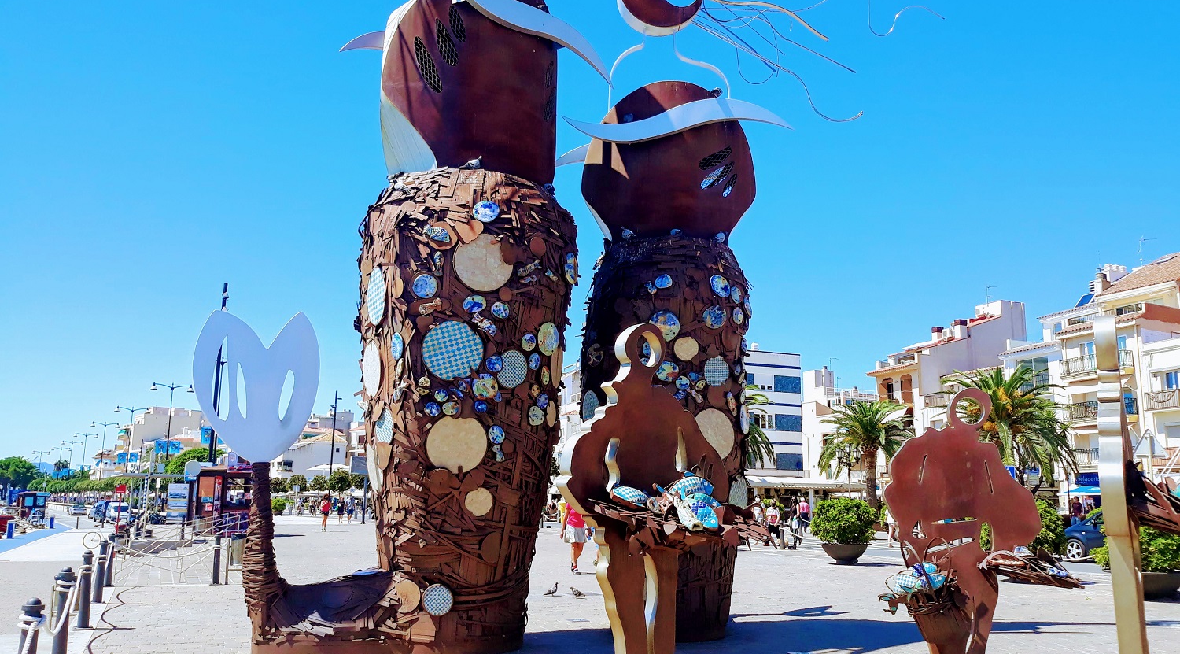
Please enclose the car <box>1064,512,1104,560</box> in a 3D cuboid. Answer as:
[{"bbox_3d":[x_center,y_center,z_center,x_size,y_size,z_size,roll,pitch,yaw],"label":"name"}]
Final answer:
[{"bbox_3d":[14.319,5.801,25.886,4.050,1.450,1.700,1,-11,-2],"label":"car"}]

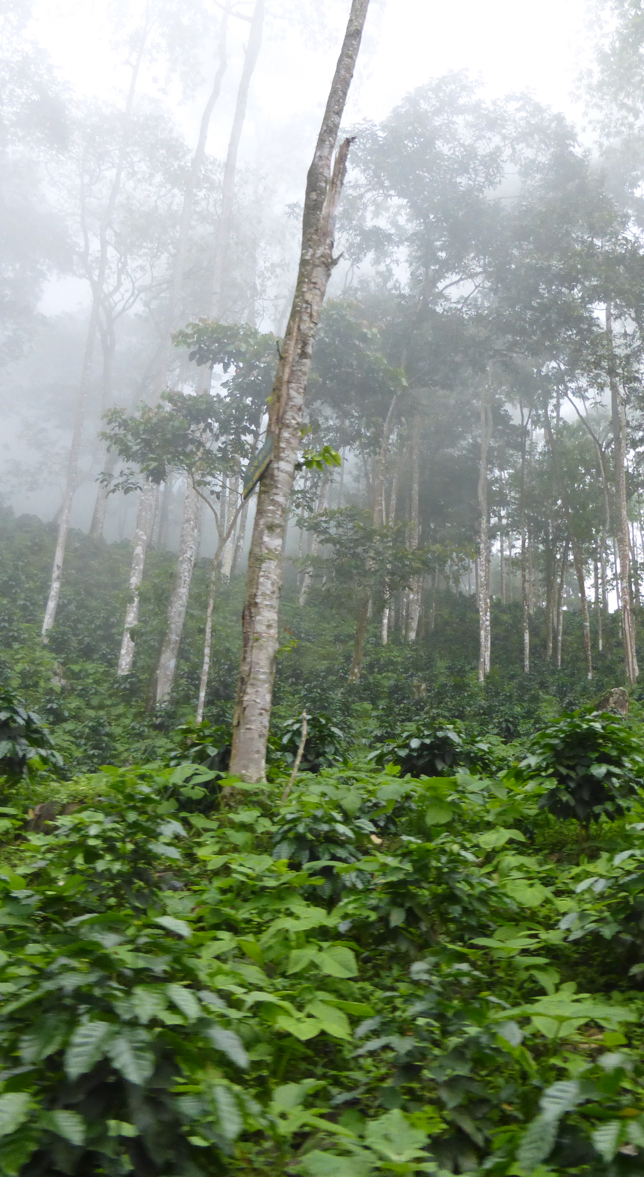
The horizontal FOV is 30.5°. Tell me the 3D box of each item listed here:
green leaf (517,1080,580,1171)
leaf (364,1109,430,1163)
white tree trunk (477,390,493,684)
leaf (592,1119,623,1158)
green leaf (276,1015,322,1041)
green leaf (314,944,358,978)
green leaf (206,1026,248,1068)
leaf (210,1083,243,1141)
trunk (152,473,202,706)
[{"bbox_3d":[0.403,0.957,2.100,0.114,0.160,0.090,1,-10,0],"label":"green leaf"},{"bbox_3d":[0.165,1.208,2.600,0.149,0.119,0.110,1,-10,0],"label":"leaf"},{"bbox_3d":[3.535,-1.237,25.548,0.280,6.444,0.280,2,-10,0],"label":"white tree trunk"},{"bbox_3d":[0.544,1.048,2.250,0.061,0.073,0.050,1,-10,0],"label":"leaf"},{"bbox_3d":[-0.058,1.119,3.000,0.110,0.030,0.110,-1,18,-7],"label":"green leaf"},{"bbox_3d":[0.042,1.109,3.500,0.130,0.030,0.105,30,34,34],"label":"green leaf"},{"bbox_3d":[-0.210,1.011,2.600,0.135,0.030,0.055,35,34,28],"label":"green leaf"},{"bbox_3d":[-0.203,1.110,2.500,0.060,0.135,0.030,-5,-35,-22],"label":"leaf"},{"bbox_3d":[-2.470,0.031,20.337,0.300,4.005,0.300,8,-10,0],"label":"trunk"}]

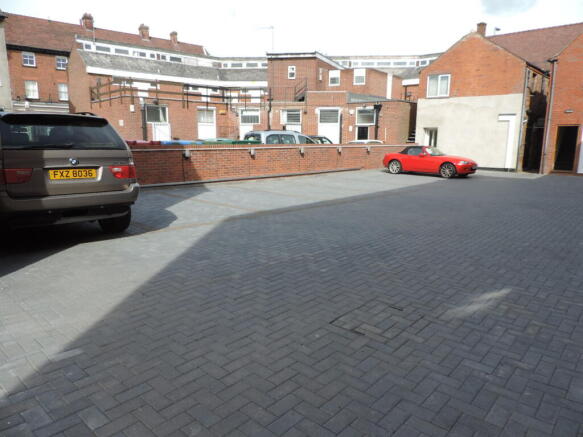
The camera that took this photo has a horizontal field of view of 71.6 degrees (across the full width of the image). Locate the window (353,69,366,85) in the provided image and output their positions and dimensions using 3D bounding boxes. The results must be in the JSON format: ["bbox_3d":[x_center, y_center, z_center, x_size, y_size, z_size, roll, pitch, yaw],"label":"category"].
[{"bbox_3d":[4.427,-9.191,26.230,0.840,1.100,0.120,3,11,14],"label":"window"}]

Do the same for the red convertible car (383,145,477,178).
[{"bbox_3d":[6.027,-2.556,17.826,4.000,1.250,1.730,10,14,39],"label":"red convertible car"}]

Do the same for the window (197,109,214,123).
[{"bbox_3d":[-4.903,-5.941,23.308,1.150,0.880,0.120,-9,14,-40],"label":"window"}]

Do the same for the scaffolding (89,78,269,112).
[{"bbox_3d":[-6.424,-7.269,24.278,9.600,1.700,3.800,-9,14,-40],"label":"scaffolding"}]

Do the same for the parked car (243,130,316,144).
[{"bbox_3d":[-0.266,-3.261,19.536,4.100,1.840,1.700,-9,14,-41],"label":"parked car"}]

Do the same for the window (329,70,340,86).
[{"bbox_3d":[2.857,-9.273,26.726,0.770,1.050,0.120,3,11,14],"label":"window"}]

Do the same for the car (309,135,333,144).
[{"bbox_3d":[1.438,-3.632,22.414,4.200,1.520,1.750,-9,14,-41],"label":"car"}]

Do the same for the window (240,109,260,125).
[{"bbox_3d":[-2.513,-6.252,24.771,1.250,0.970,0.120,-2,11,-14],"label":"window"}]

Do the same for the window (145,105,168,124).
[{"bbox_3d":[-7.082,-5.523,21.356,1.150,0.950,0.120,-9,14,-40],"label":"window"}]

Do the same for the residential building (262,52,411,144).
[{"bbox_3d":[3.480,-7.647,27.851,9.300,7.400,8.500,2,11,10],"label":"residential building"}]

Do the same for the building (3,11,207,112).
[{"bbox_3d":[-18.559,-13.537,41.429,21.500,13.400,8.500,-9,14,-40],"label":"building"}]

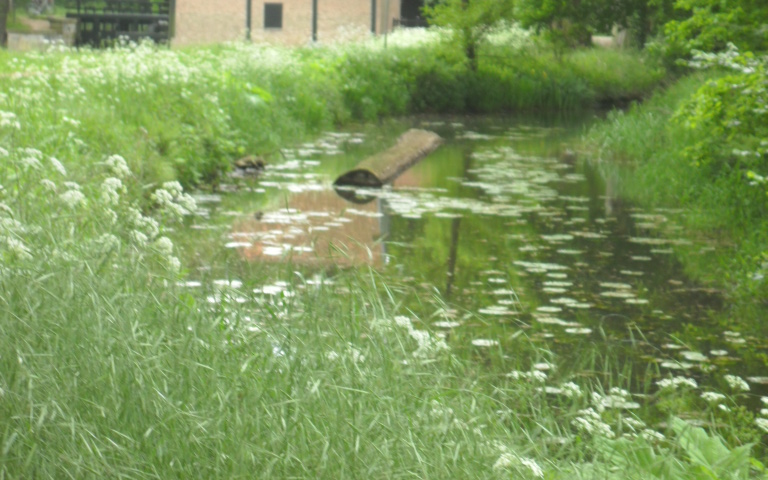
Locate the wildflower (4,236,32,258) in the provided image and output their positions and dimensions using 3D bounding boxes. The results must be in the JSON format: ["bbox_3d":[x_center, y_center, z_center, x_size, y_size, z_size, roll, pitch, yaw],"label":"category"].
[{"bbox_3d":[-1.052,0.022,6.300,0.080,0.058,0.075,1,6,0],"label":"wildflower"}]

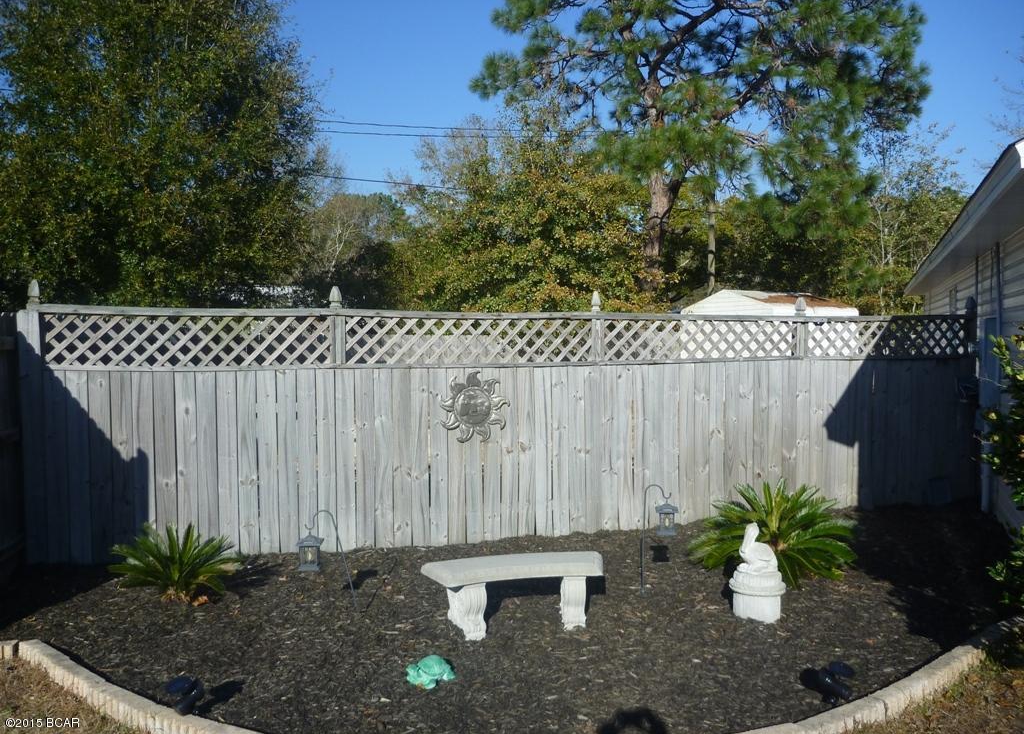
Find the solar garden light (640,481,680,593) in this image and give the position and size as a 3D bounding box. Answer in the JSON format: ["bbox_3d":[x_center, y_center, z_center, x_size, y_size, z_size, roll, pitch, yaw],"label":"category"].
[{"bbox_3d":[0.970,1.125,5.460,0.250,0.710,0.150,0,3,-6],"label":"solar garden light"}]

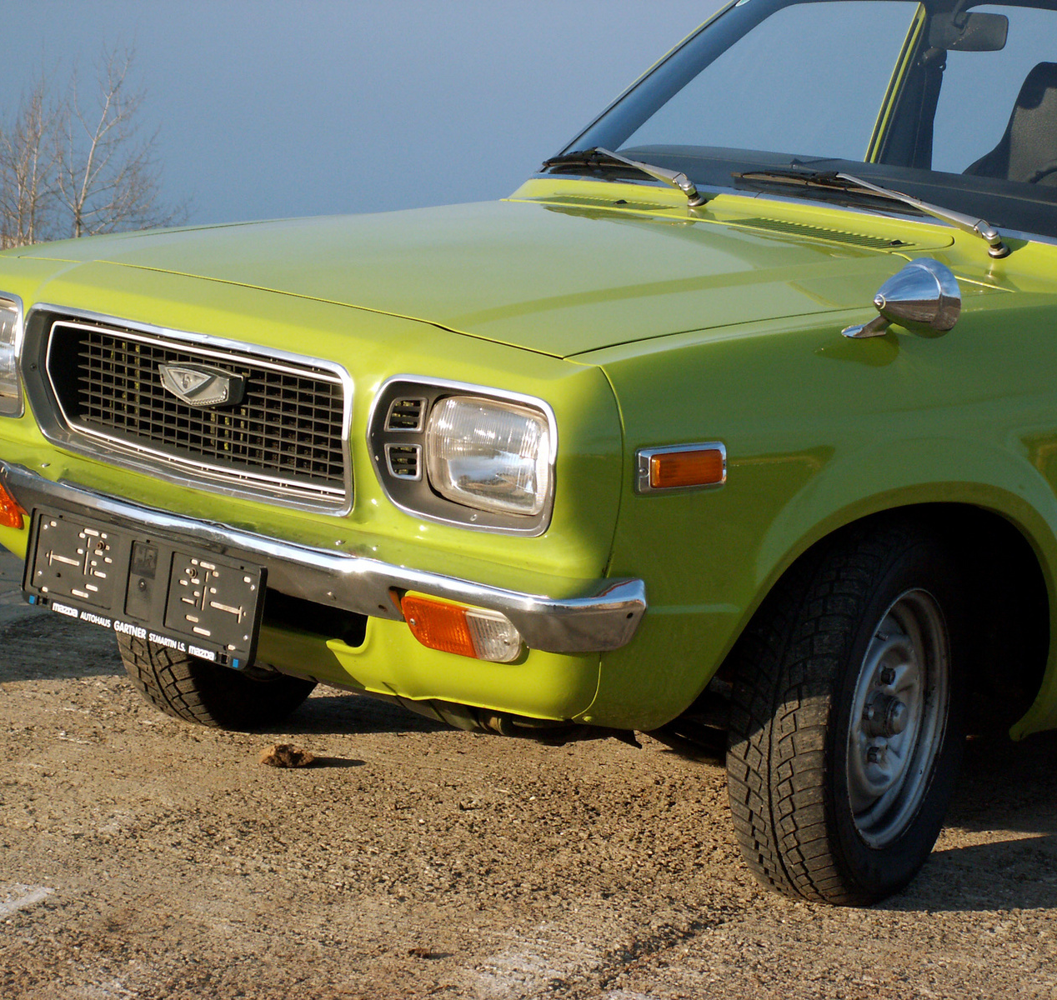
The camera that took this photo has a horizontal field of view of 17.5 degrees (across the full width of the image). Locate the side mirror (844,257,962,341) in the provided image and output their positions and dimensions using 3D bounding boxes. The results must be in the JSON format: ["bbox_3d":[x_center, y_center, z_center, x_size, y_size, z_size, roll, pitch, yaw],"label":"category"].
[{"bbox_3d":[0.493,-0.269,4.634,0.195,0.118,0.118,-6,13,-43],"label":"side mirror"}]

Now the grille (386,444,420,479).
[{"bbox_3d":[-0.158,-0.051,4.458,0.025,0.048,0.072,-6,13,-43],"label":"grille"}]

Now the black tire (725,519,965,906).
[{"bbox_3d":[0.457,0.298,4.835,0.165,0.567,0.567,8,11,28],"label":"black tire"}]

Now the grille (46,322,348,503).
[{"bbox_3d":[-0.449,-0.136,4.773,0.085,0.170,0.680,-6,13,-43],"label":"grille"}]

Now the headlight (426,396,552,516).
[{"bbox_3d":[-0.047,-0.061,4.373,0.080,0.142,0.212,-6,13,-43],"label":"headlight"}]

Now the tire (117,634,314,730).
[{"bbox_3d":[-0.480,0.104,5.692,0.165,0.567,0.567,8,11,29],"label":"tire"}]

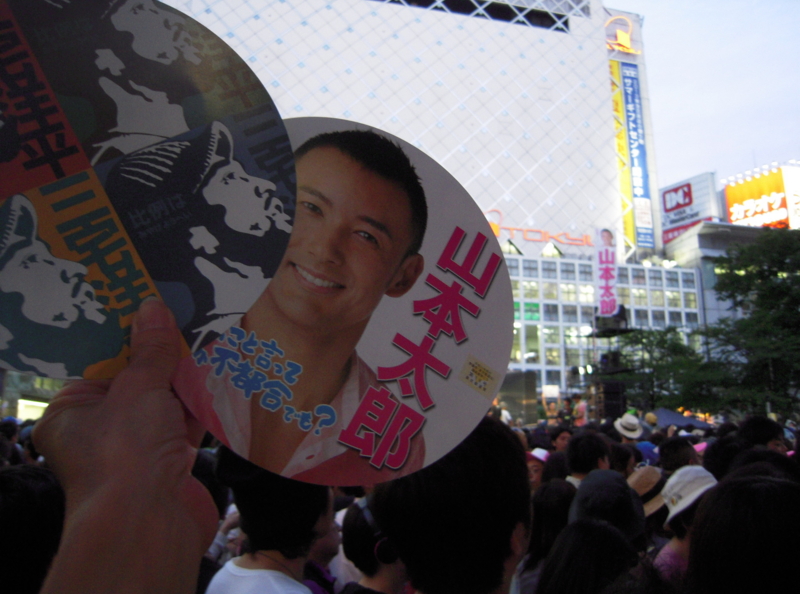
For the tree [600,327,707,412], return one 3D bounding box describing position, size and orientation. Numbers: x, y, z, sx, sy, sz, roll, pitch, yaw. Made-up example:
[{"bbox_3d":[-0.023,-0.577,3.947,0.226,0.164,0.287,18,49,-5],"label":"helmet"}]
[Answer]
[{"bbox_3d":[9.363,3.268,24.045,4.000,4.900,3.900,-4,-10,21],"label":"tree"}]

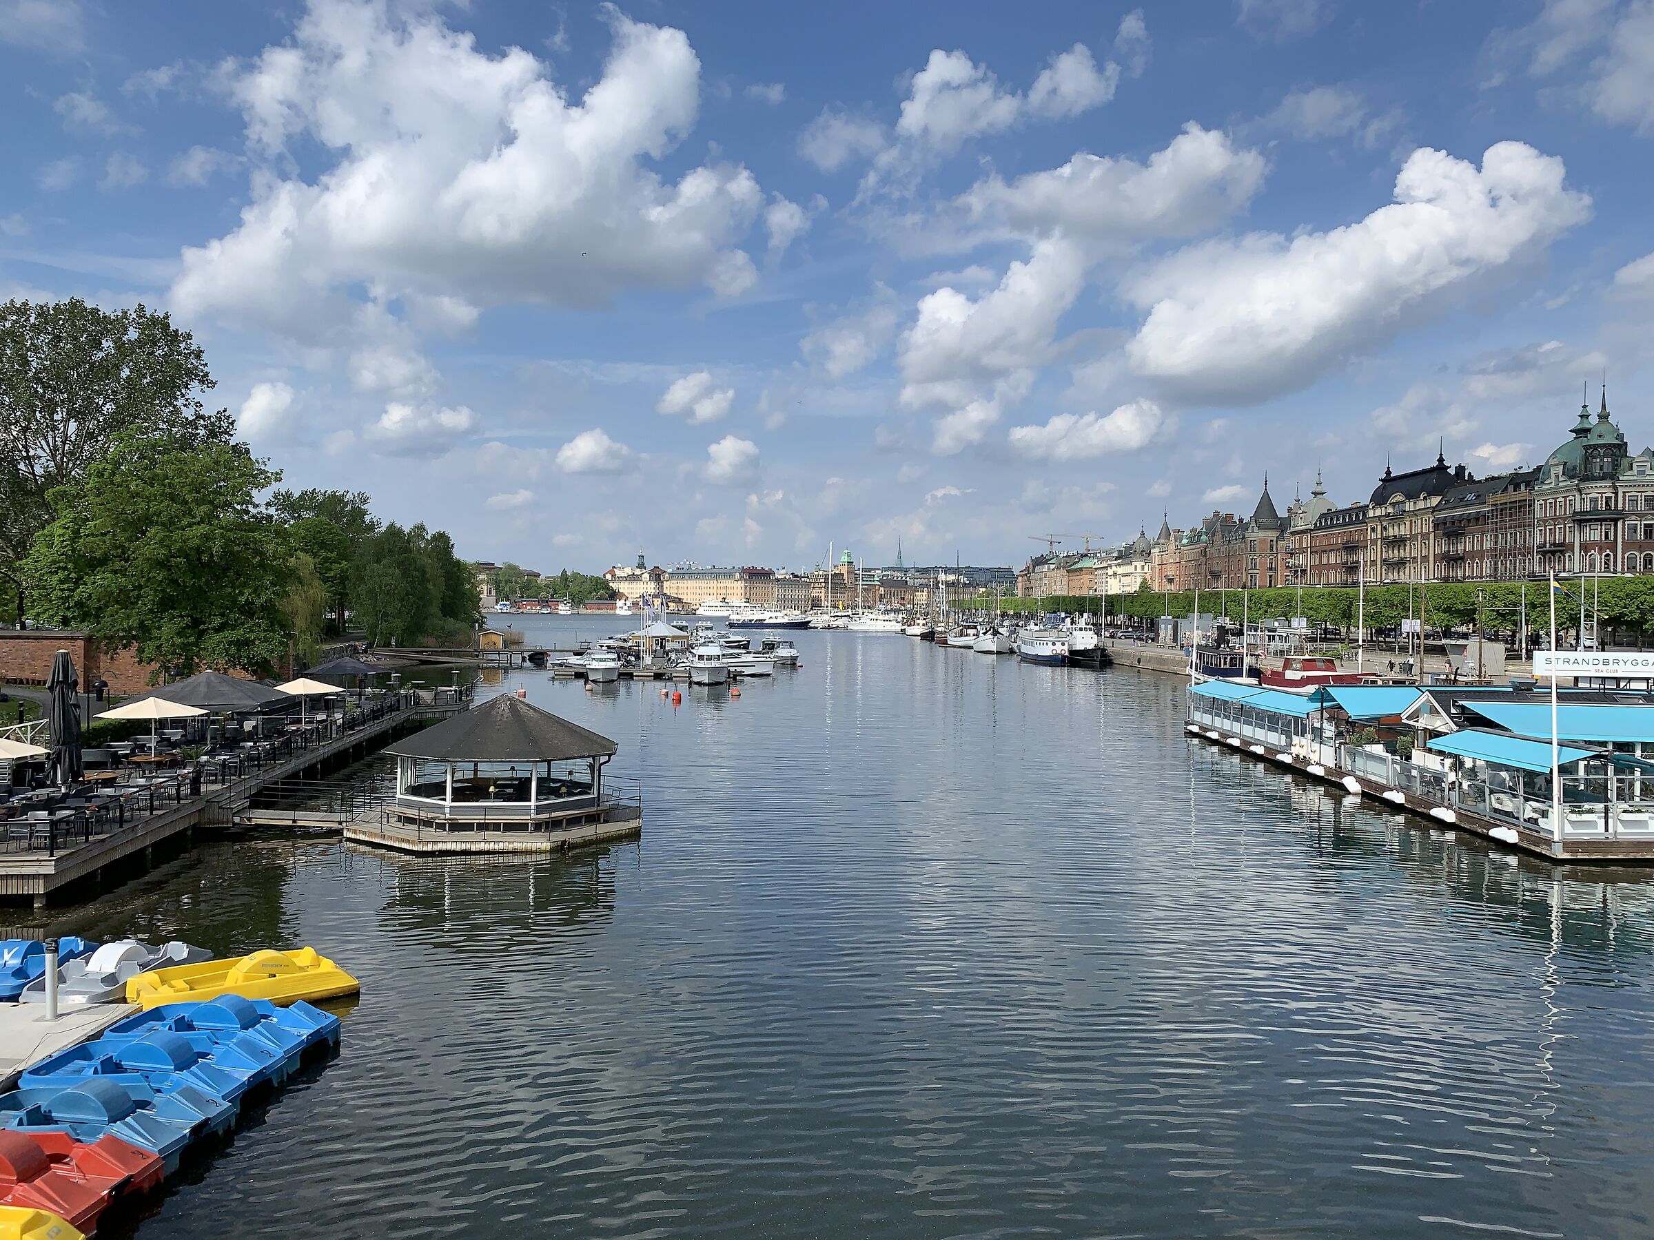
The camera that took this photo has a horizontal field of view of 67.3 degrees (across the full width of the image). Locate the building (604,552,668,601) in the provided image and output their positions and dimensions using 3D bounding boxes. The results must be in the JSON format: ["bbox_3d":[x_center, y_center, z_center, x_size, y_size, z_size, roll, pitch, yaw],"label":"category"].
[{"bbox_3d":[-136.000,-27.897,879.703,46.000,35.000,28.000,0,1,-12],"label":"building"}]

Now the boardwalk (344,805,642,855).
[{"bbox_3d":[-10.400,6.404,40.390,9.200,0.500,8.900,0,1,-5],"label":"boardwalk"}]

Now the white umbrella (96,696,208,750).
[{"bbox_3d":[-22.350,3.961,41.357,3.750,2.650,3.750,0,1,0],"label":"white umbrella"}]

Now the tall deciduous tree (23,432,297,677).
[{"bbox_3d":[-37.141,-3.019,69.000,14.000,15.130,14.000,0,1,0],"label":"tall deciduous tree"}]

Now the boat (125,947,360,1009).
[{"bbox_3d":[-10.550,6.466,22.539,3.600,0.950,1.500,0,1,-32],"label":"boat"}]

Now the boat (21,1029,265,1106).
[{"bbox_3d":[-9.500,6.338,17.530,3.200,1.050,1.600,0,1,7],"label":"boat"}]

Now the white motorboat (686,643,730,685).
[{"bbox_3d":[-10.850,4.108,114.066,3.350,3.600,9.000,0,1,-5],"label":"white motorboat"}]

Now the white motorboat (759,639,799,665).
[{"bbox_3d":[-5.600,3.805,147.565,2.750,3.200,7.800,0,1,-13],"label":"white motorboat"}]

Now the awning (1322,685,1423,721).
[{"bbox_3d":[22.300,3.296,49.849,3.800,1.200,2.600,0,1,0],"label":"awning"}]

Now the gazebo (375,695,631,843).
[{"bbox_3d":[-10.580,4.432,40.564,7.500,3.950,7.500,0,1,-7],"label":"gazebo"}]

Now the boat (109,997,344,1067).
[{"bbox_3d":[-9.360,6.319,19.200,3.200,1.050,1.600,0,1,10],"label":"boat"}]

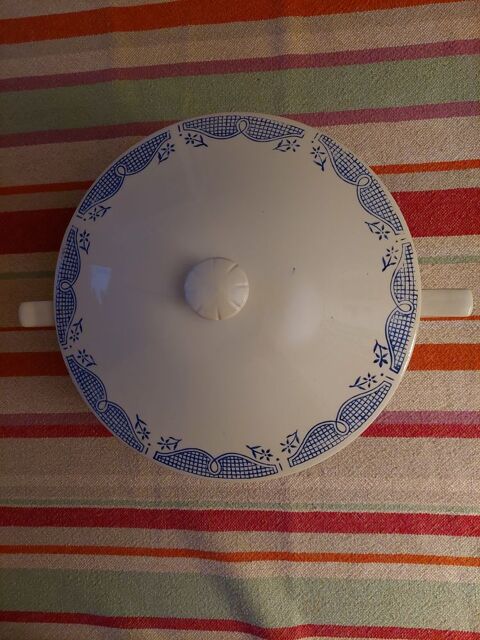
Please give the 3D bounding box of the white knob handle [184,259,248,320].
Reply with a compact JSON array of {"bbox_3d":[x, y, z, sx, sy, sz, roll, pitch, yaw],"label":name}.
[{"bbox_3d":[-0.012,-0.016,0.247,0.034,0.026,0.034,0,89,5],"label":"white knob handle"}]

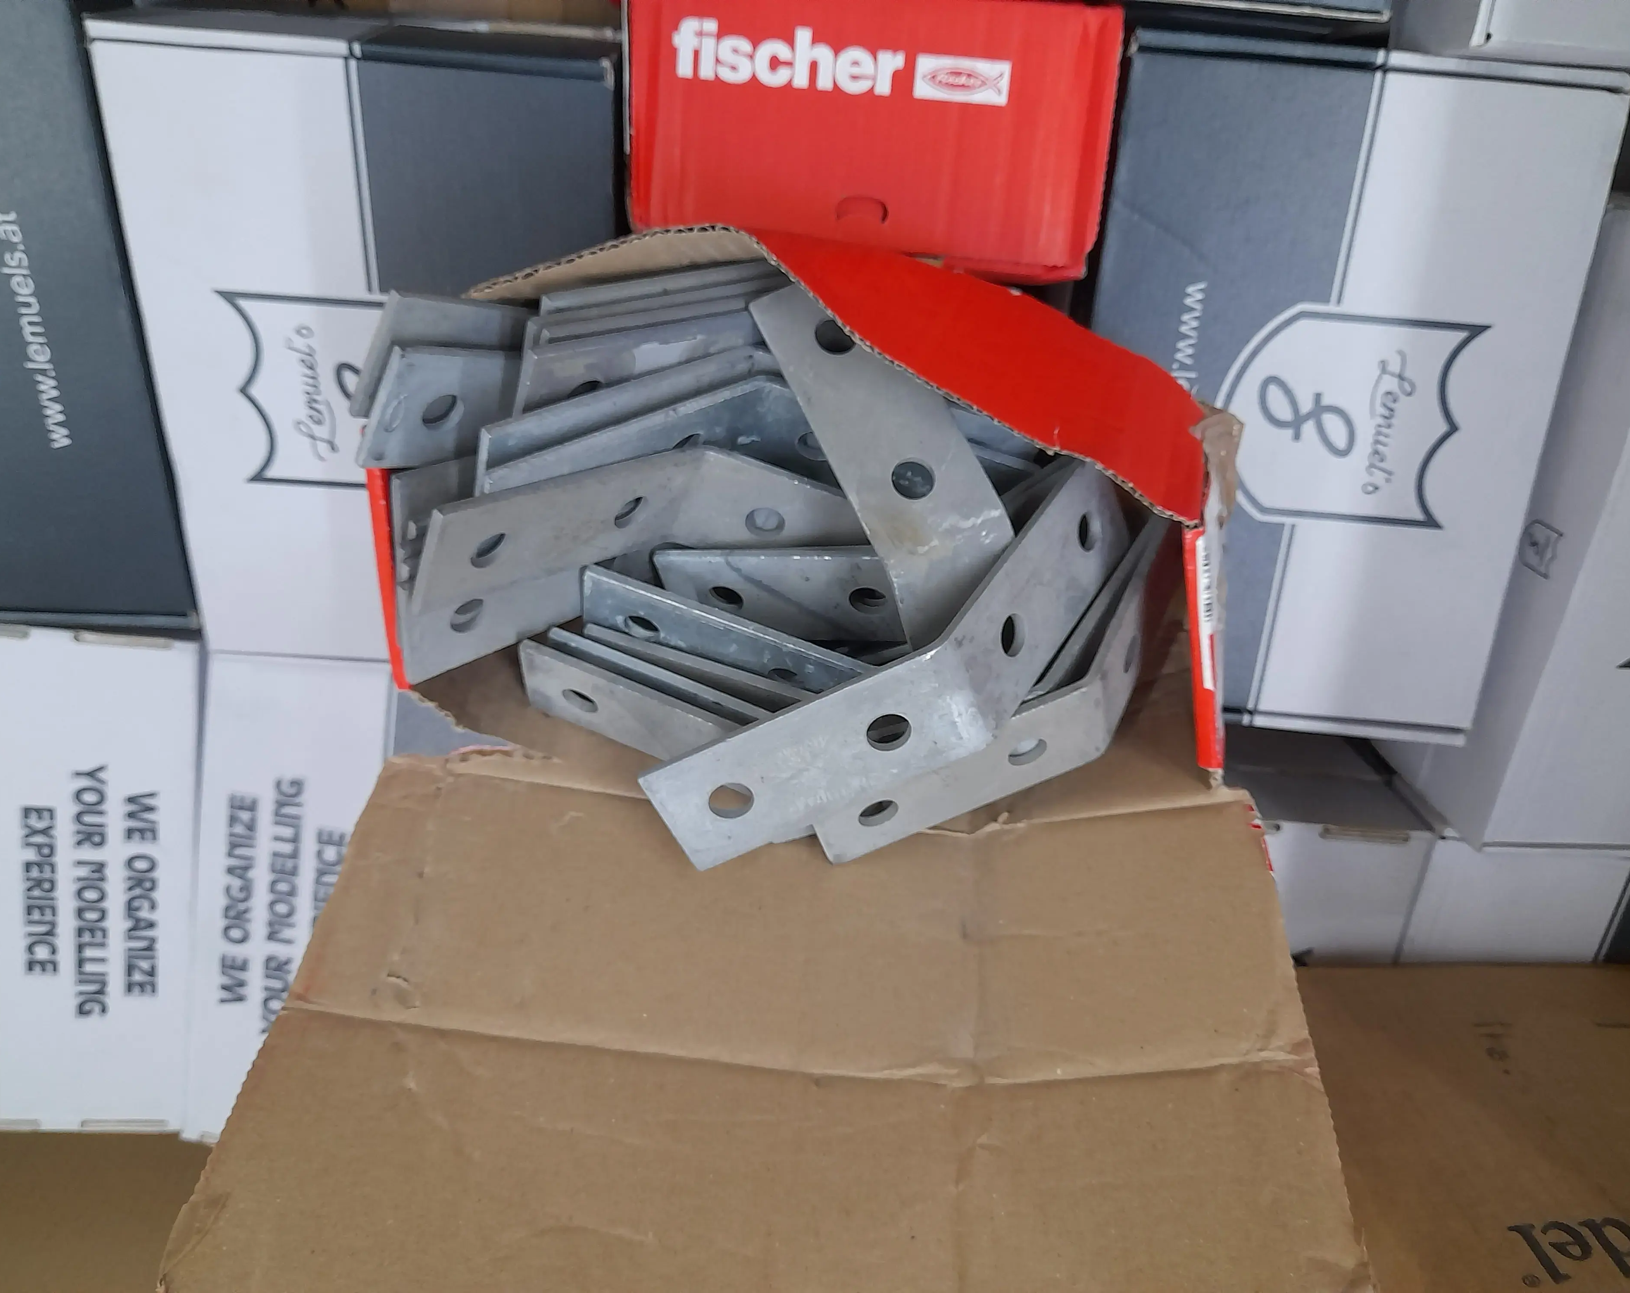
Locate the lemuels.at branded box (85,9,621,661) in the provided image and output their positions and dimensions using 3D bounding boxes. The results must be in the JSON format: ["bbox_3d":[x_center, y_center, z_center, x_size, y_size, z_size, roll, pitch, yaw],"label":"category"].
[{"bbox_3d":[-0.204,-0.135,0.616,0.211,0.302,0.065,4,32,-5],"label":"lemuels.at branded box"}]

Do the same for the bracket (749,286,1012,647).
[{"bbox_3d":[0.036,-0.029,0.382,0.040,0.179,0.042,-25,13,-11],"label":"bracket"}]

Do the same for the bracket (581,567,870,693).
[{"bbox_3d":[0.014,0.002,0.418,0.179,0.040,0.042,1,59,-11],"label":"bracket"}]

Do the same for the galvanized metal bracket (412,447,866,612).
[{"bbox_3d":[-0.036,-0.037,0.403,0.179,0.040,0.042,1,50,-27],"label":"galvanized metal bracket"}]

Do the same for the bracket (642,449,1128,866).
[{"bbox_3d":[0.035,0.007,0.374,0.179,0.040,0.042,-36,32,-12],"label":"bracket"}]

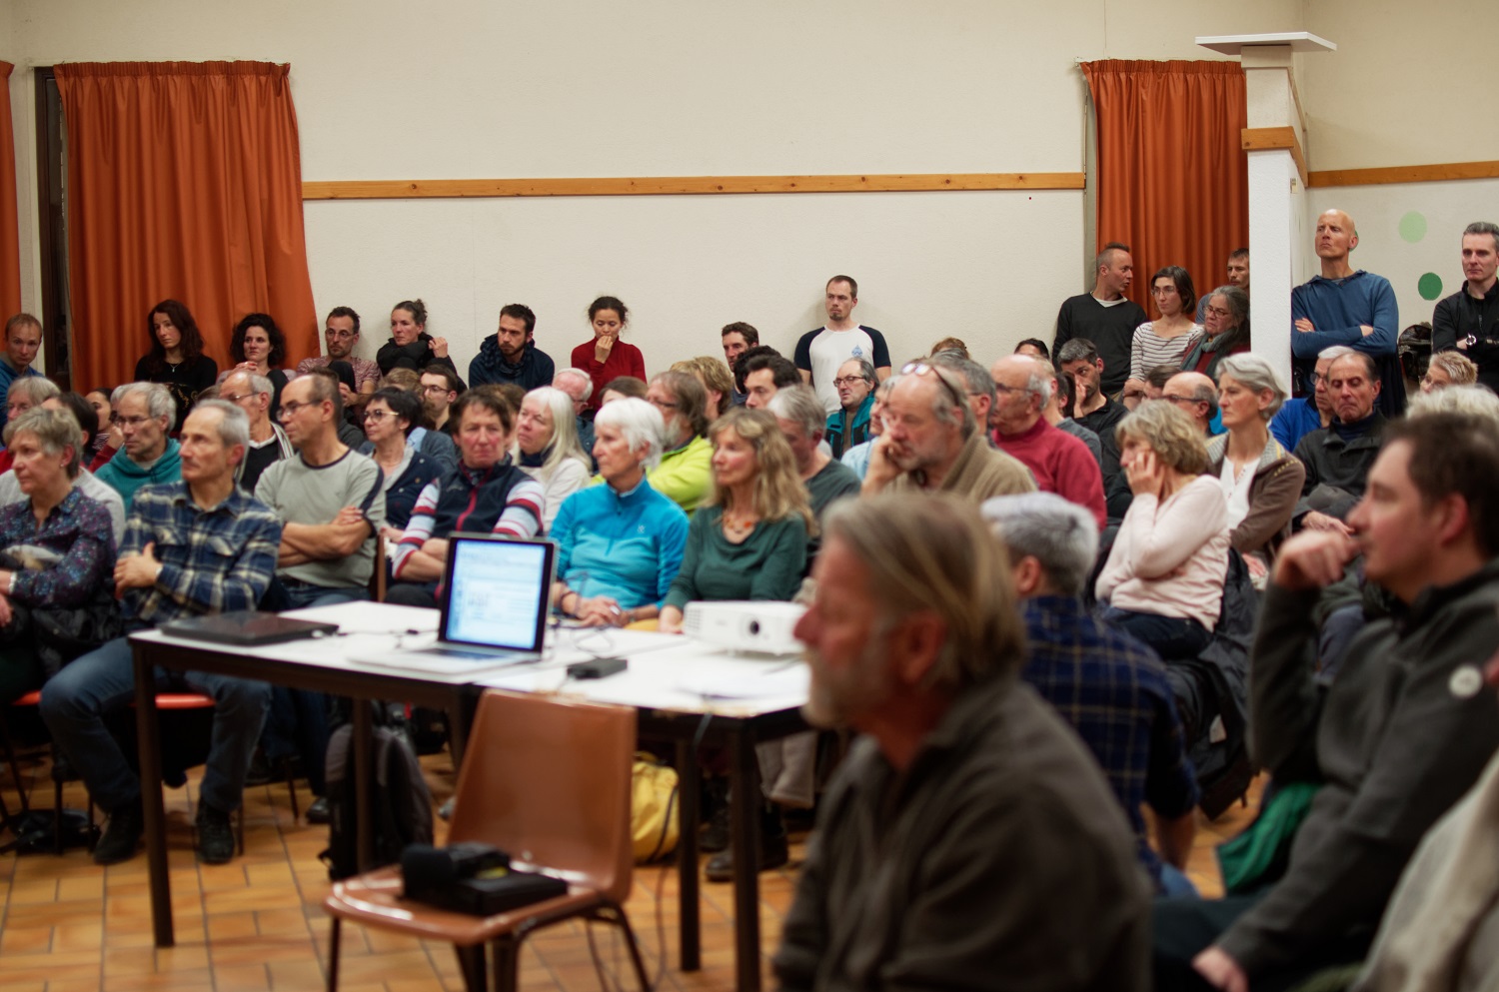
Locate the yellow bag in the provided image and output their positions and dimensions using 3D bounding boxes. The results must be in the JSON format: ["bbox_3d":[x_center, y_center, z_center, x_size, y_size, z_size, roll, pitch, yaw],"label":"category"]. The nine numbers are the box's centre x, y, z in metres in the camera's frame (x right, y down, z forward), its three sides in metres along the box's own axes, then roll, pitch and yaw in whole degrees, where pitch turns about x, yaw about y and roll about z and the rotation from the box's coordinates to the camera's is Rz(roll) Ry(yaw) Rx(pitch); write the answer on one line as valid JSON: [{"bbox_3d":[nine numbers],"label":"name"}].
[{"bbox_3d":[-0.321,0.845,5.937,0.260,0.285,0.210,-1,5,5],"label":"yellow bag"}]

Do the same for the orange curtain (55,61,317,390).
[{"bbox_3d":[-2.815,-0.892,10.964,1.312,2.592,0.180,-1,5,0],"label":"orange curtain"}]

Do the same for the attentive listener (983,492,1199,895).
[{"bbox_3d":[0.474,0.565,3.678,0.520,1.180,0.750,-2,5,-10],"label":"attentive listener"}]

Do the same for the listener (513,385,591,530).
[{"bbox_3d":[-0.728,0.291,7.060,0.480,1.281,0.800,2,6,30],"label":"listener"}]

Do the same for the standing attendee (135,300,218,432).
[{"bbox_3d":[-2.724,-0.117,10.269,0.450,1.630,0.320,-2,5,-9],"label":"standing attendee"}]

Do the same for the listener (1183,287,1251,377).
[{"bbox_3d":[2.082,-0.162,9.469,0.480,1.517,0.320,2,6,32],"label":"listener"}]

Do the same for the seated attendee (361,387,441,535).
[{"bbox_3d":[-1.349,0.242,7.634,0.500,1.234,0.800,1,6,30],"label":"seated attendee"}]

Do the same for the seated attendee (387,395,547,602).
[{"bbox_3d":[-0.903,0.310,6.745,0.520,1.260,0.780,-1,5,5],"label":"seated attendee"}]

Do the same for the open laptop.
[{"bbox_3d":[-0.646,0.232,4.680,0.356,0.255,0.295,3,7,43],"label":"open laptop"}]

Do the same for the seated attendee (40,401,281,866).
[{"bbox_3d":[-1.612,0.359,6.286,0.620,1.270,0.780,-1,5,7],"label":"seated attendee"}]

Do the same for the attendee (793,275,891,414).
[{"bbox_3d":[0.474,-0.276,10.864,0.500,1.700,0.320,-1,5,5],"label":"attendee"}]

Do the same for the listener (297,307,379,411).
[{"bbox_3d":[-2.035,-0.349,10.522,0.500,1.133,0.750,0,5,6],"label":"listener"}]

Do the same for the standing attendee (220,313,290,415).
[{"bbox_3d":[-2.440,-0.328,10.470,0.500,1.109,0.750,0,5,6],"label":"standing attendee"}]

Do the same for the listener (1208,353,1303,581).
[{"bbox_3d":[1.535,0.205,7.012,0.480,1.310,0.780,3,6,41],"label":"listener"}]

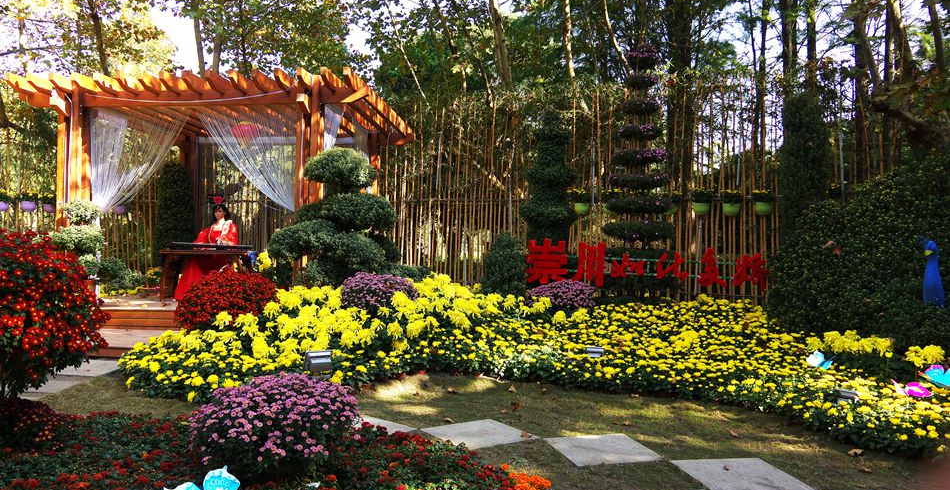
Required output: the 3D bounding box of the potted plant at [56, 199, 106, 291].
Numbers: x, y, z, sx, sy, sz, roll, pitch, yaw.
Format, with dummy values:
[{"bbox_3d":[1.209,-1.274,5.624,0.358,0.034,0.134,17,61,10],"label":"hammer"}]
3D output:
[{"bbox_3d":[-4.789,0.066,8.600,0.550,1.200,0.520,1,0,5],"label":"potted plant"}]

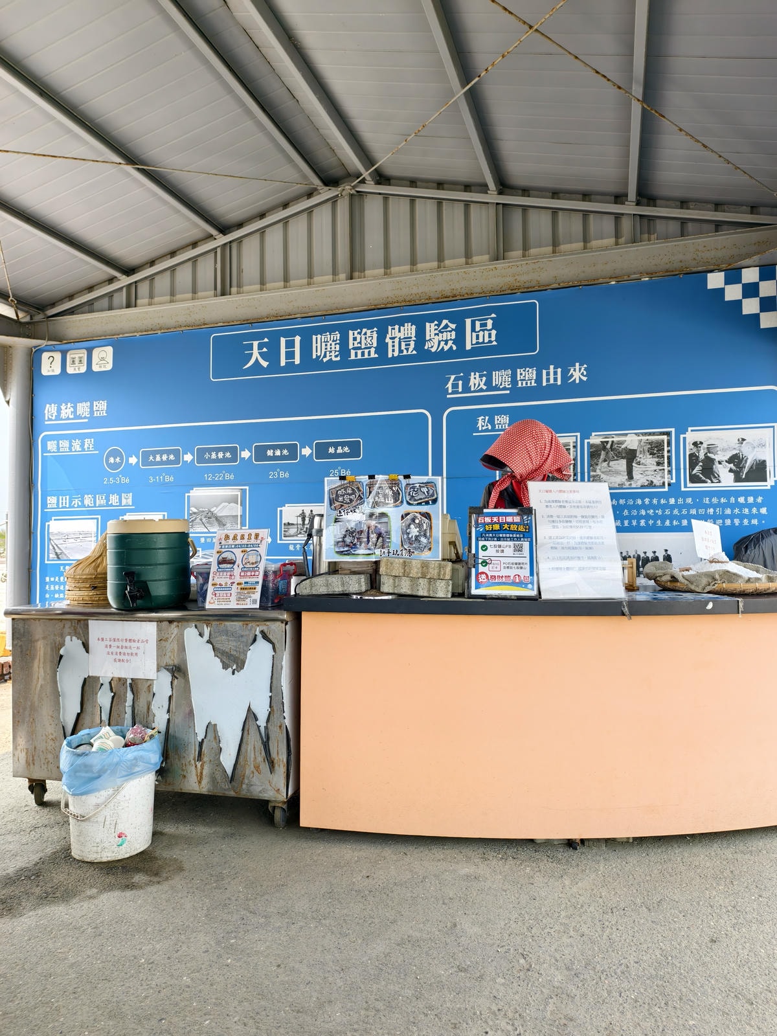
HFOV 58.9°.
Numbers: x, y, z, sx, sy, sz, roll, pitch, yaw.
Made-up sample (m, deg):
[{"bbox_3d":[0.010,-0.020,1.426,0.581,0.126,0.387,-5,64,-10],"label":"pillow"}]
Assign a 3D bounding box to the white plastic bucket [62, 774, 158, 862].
[{"bbox_3d":[-0.950,0.942,2.370,0.300,0.360,0.300,-1,-2,0],"label":"white plastic bucket"}]

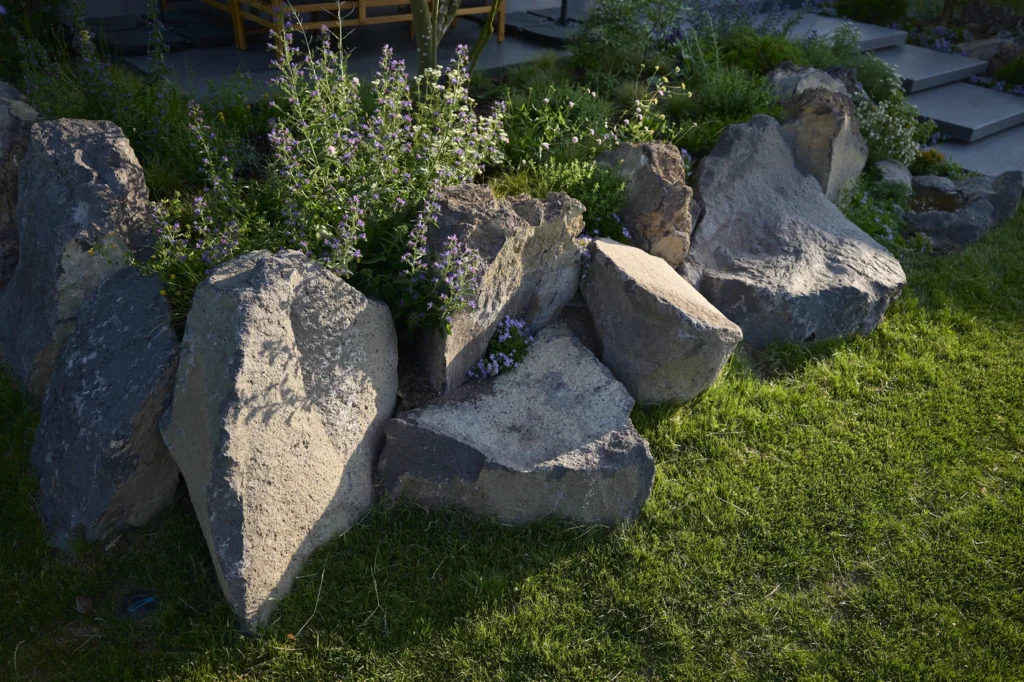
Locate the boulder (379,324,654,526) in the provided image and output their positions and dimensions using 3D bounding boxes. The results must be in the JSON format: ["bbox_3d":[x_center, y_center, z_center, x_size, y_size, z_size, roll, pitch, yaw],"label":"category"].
[{"bbox_3d":[0.026,0.211,2.542,0.800,0.310,0.700,1,33,0],"label":"boulder"}]

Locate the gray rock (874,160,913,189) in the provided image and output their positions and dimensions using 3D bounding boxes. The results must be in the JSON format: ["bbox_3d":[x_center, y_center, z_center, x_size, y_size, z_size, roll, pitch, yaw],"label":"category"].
[{"bbox_3d":[2.098,-0.916,4.372,0.220,0.160,0.210,14,35,20],"label":"gray rock"}]

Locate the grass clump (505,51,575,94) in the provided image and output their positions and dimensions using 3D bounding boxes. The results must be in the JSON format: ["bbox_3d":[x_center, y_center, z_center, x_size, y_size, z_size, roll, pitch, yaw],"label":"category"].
[{"bbox_3d":[0.191,-1.872,5.539,0.480,0.240,0.420,3,32,1],"label":"grass clump"}]

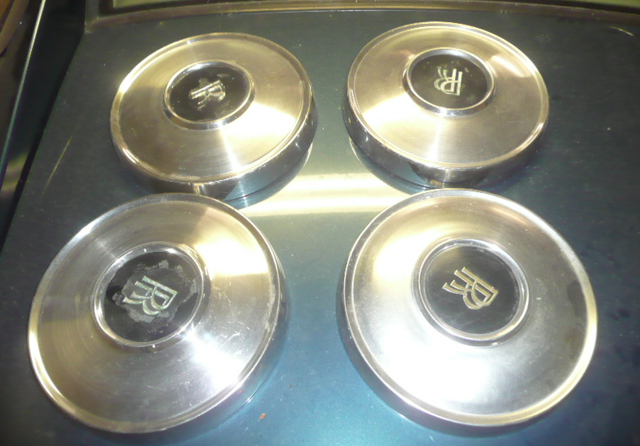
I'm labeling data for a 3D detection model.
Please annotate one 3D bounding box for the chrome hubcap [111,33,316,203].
[{"bbox_3d":[-0.136,-0.148,0.655,0.263,0.054,0.263,0,60,3],"label":"chrome hubcap"}]

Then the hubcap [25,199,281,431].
[{"bbox_3d":[-0.164,0.081,0.527,0.263,0.054,0.263,0,60,3],"label":"hubcap"}]

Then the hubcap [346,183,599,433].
[{"bbox_3d":[0.150,0.075,0.528,0.263,0.054,0.263,0,60,-1],"label":"hubcap"}]

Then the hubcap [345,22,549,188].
[{"bbox_3d":[0.163,-0.167,0.667,0.263,0.054,0.263,0,60,0],"label":"hubcap"}]

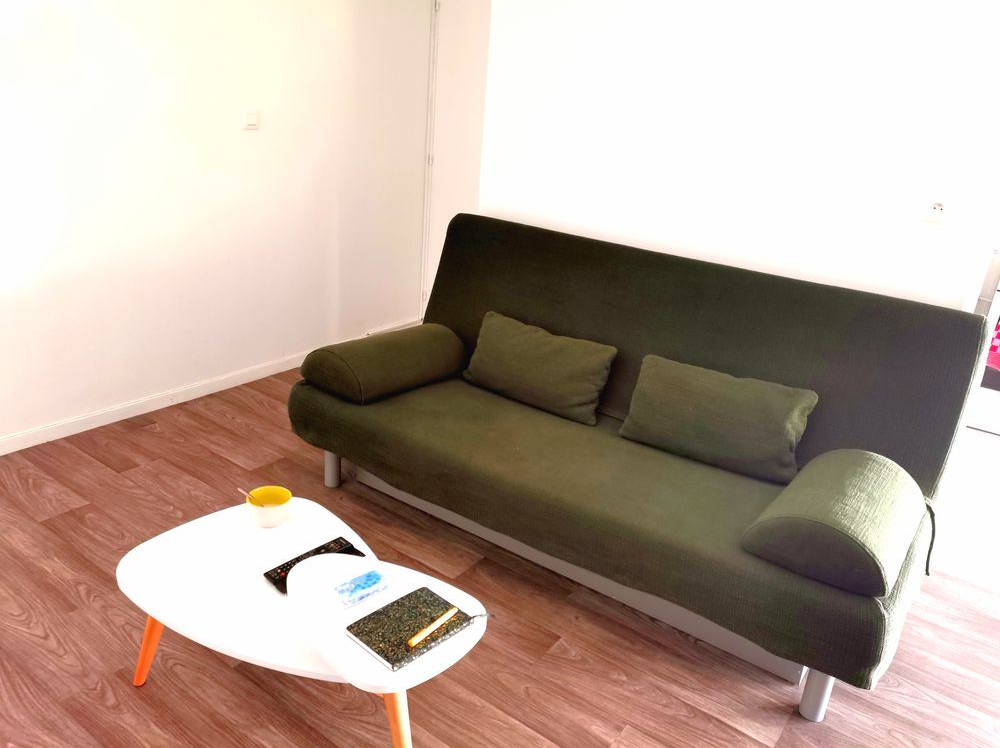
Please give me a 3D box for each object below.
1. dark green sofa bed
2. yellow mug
[{"bbox_3d":[0.340,0.119,2.631,2.010,0.935,1.020,18,24,32],"label":"dark green sofa bed"},{"bbox_3d":[-0.607,0.354,2.058,0.116,0.070,0.116,4,21,-1],"label":"yellow mug"}]

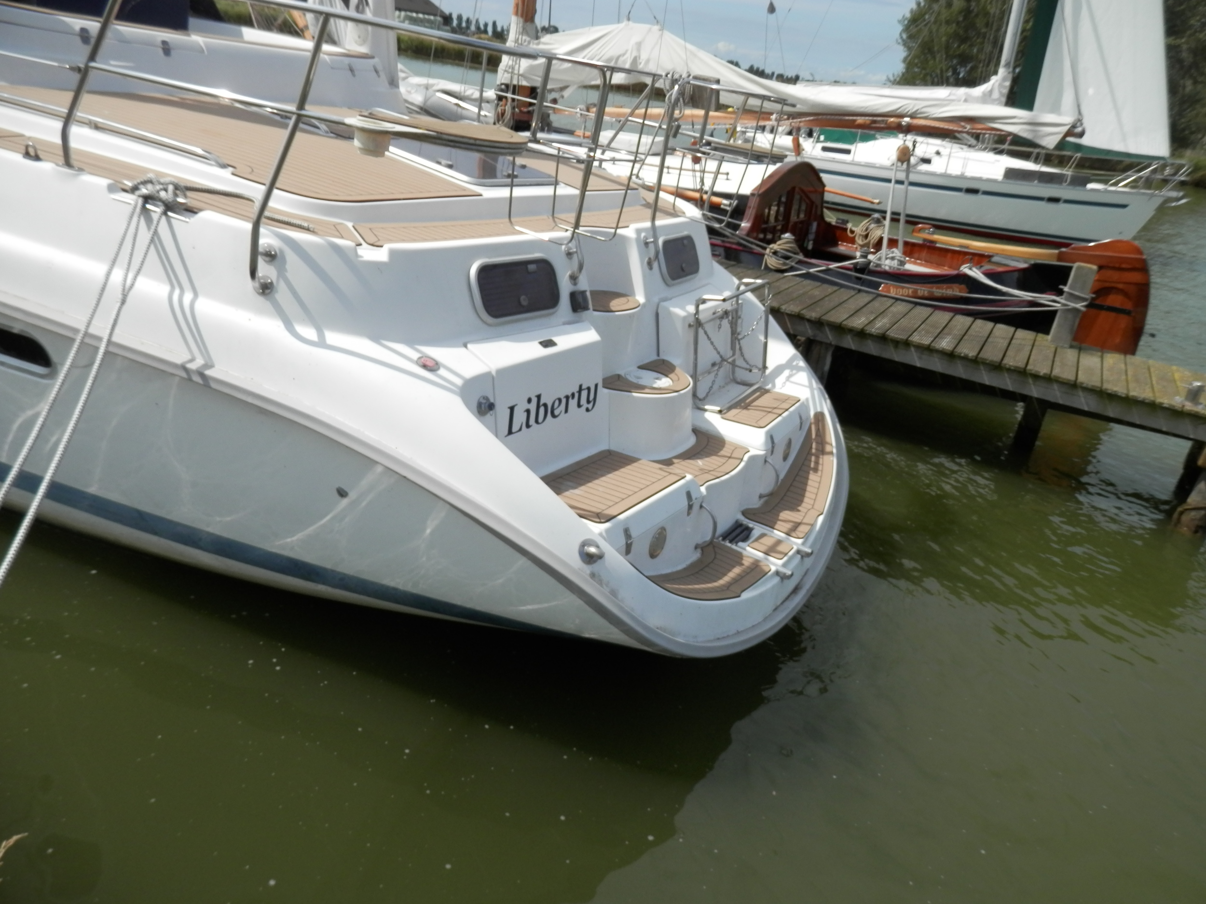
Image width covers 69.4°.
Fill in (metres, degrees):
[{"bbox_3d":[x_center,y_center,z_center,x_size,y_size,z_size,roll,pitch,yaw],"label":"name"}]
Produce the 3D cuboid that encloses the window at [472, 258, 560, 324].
[{"bbox_3d":[-0.341,-0.639,3.424,0.050,0.245,0.462,-2,13,42],"label":"window"}]

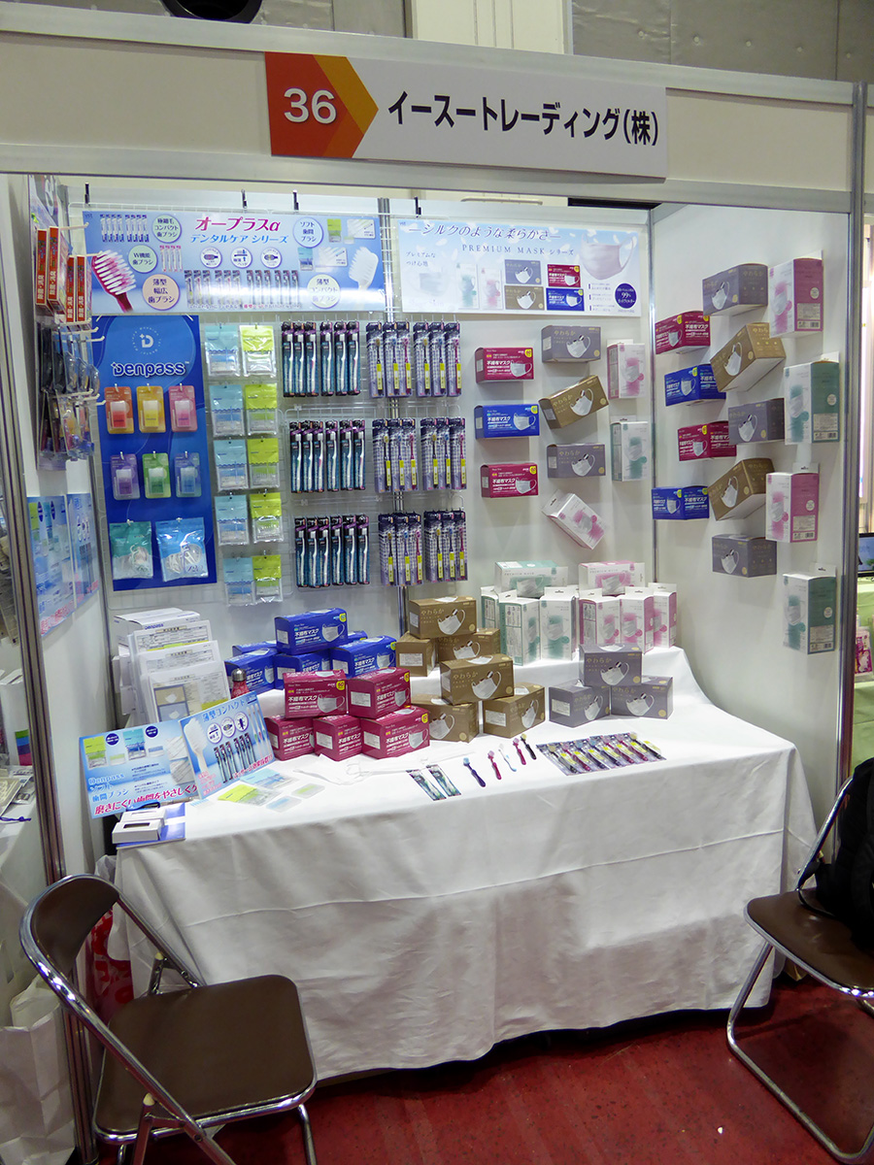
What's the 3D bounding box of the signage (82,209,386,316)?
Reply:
[{"bbox_3d":[-0.621,-1.012,2.571,0.913,0.301,0.018,-5,8,-14],"label":"signage"}]

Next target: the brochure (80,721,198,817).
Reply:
[{"bbox_3d":[-0.744,0.472,2.084,0.297,0.210,0.008,-8,-4,-19],"label":"brochure"}]

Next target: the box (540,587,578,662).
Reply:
[{"bbox_3d":[0.412,0.139,2.740,0.105,0.232,0.084,1,9,19],"label":"box"}]

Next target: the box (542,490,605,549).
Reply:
[{"bbox_3d":[0.506,-0.231,2.952,0.213,0.103,0.087,40,-6,-17],"label":"box"}]

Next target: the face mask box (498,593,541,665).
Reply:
[{"bbox_3d":[0.262,0.148,2.538,0.086,0.202,0.101,4,10,40],"label":"face mask box"}]

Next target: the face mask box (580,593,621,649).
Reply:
[{"bbox_3d":[0.569,0.153,2.817,0.102,0.184,0.087,-7,9,-30],"label":"face mask box"}]

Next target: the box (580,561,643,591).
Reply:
[{"bbox_3d":[0.630,-0.016,2.905,0.213,0.103,0.087,-4,8,-9],"label":"box"}]

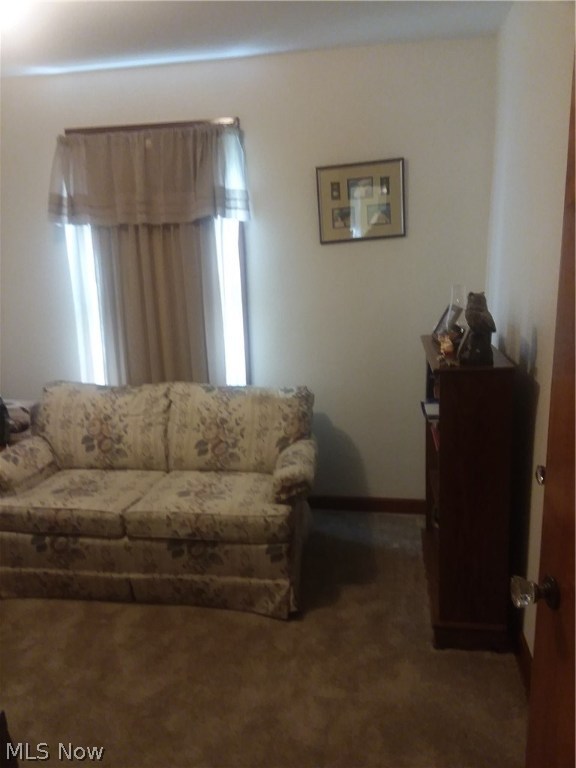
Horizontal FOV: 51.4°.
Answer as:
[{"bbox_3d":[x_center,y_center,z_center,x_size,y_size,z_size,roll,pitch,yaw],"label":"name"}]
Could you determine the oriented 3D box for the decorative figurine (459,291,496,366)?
[{"bbox_3d":[0.653,-0.188,2.043,0.110,0.252,0.100,-6,11,-25],"label":"decorative figurine"}]

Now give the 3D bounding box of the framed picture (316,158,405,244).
[{"bbox_3d":[0.391,-0.970,3.195,0.455,0.397,0.030,-2,9,10],"label":"framed picture"}]

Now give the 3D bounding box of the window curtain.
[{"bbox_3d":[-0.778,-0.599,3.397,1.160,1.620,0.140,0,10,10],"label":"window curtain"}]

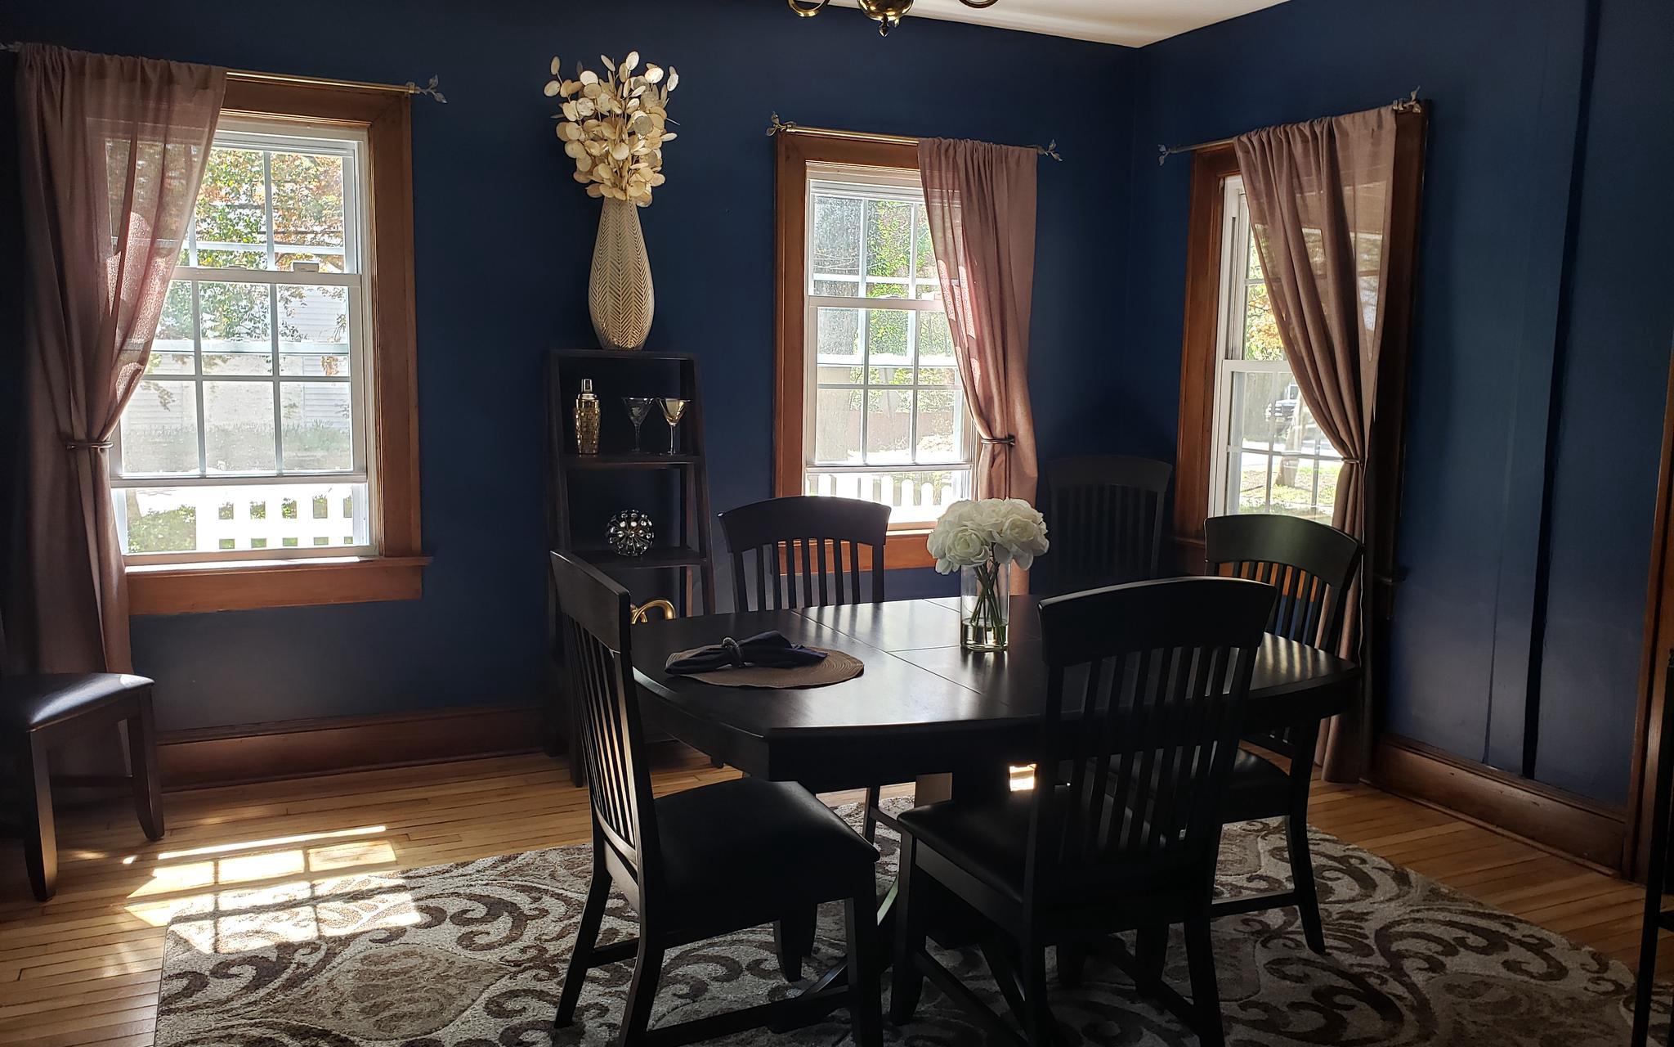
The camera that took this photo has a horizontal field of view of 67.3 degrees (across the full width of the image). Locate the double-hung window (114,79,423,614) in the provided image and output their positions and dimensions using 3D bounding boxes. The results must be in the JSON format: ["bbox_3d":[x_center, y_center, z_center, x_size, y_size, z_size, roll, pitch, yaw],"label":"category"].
[{"bbox_3d":[-1.853,-0.546,3.939,1.074,1.646,0.095,-3,8,-26],"label":"double-hung window"}]

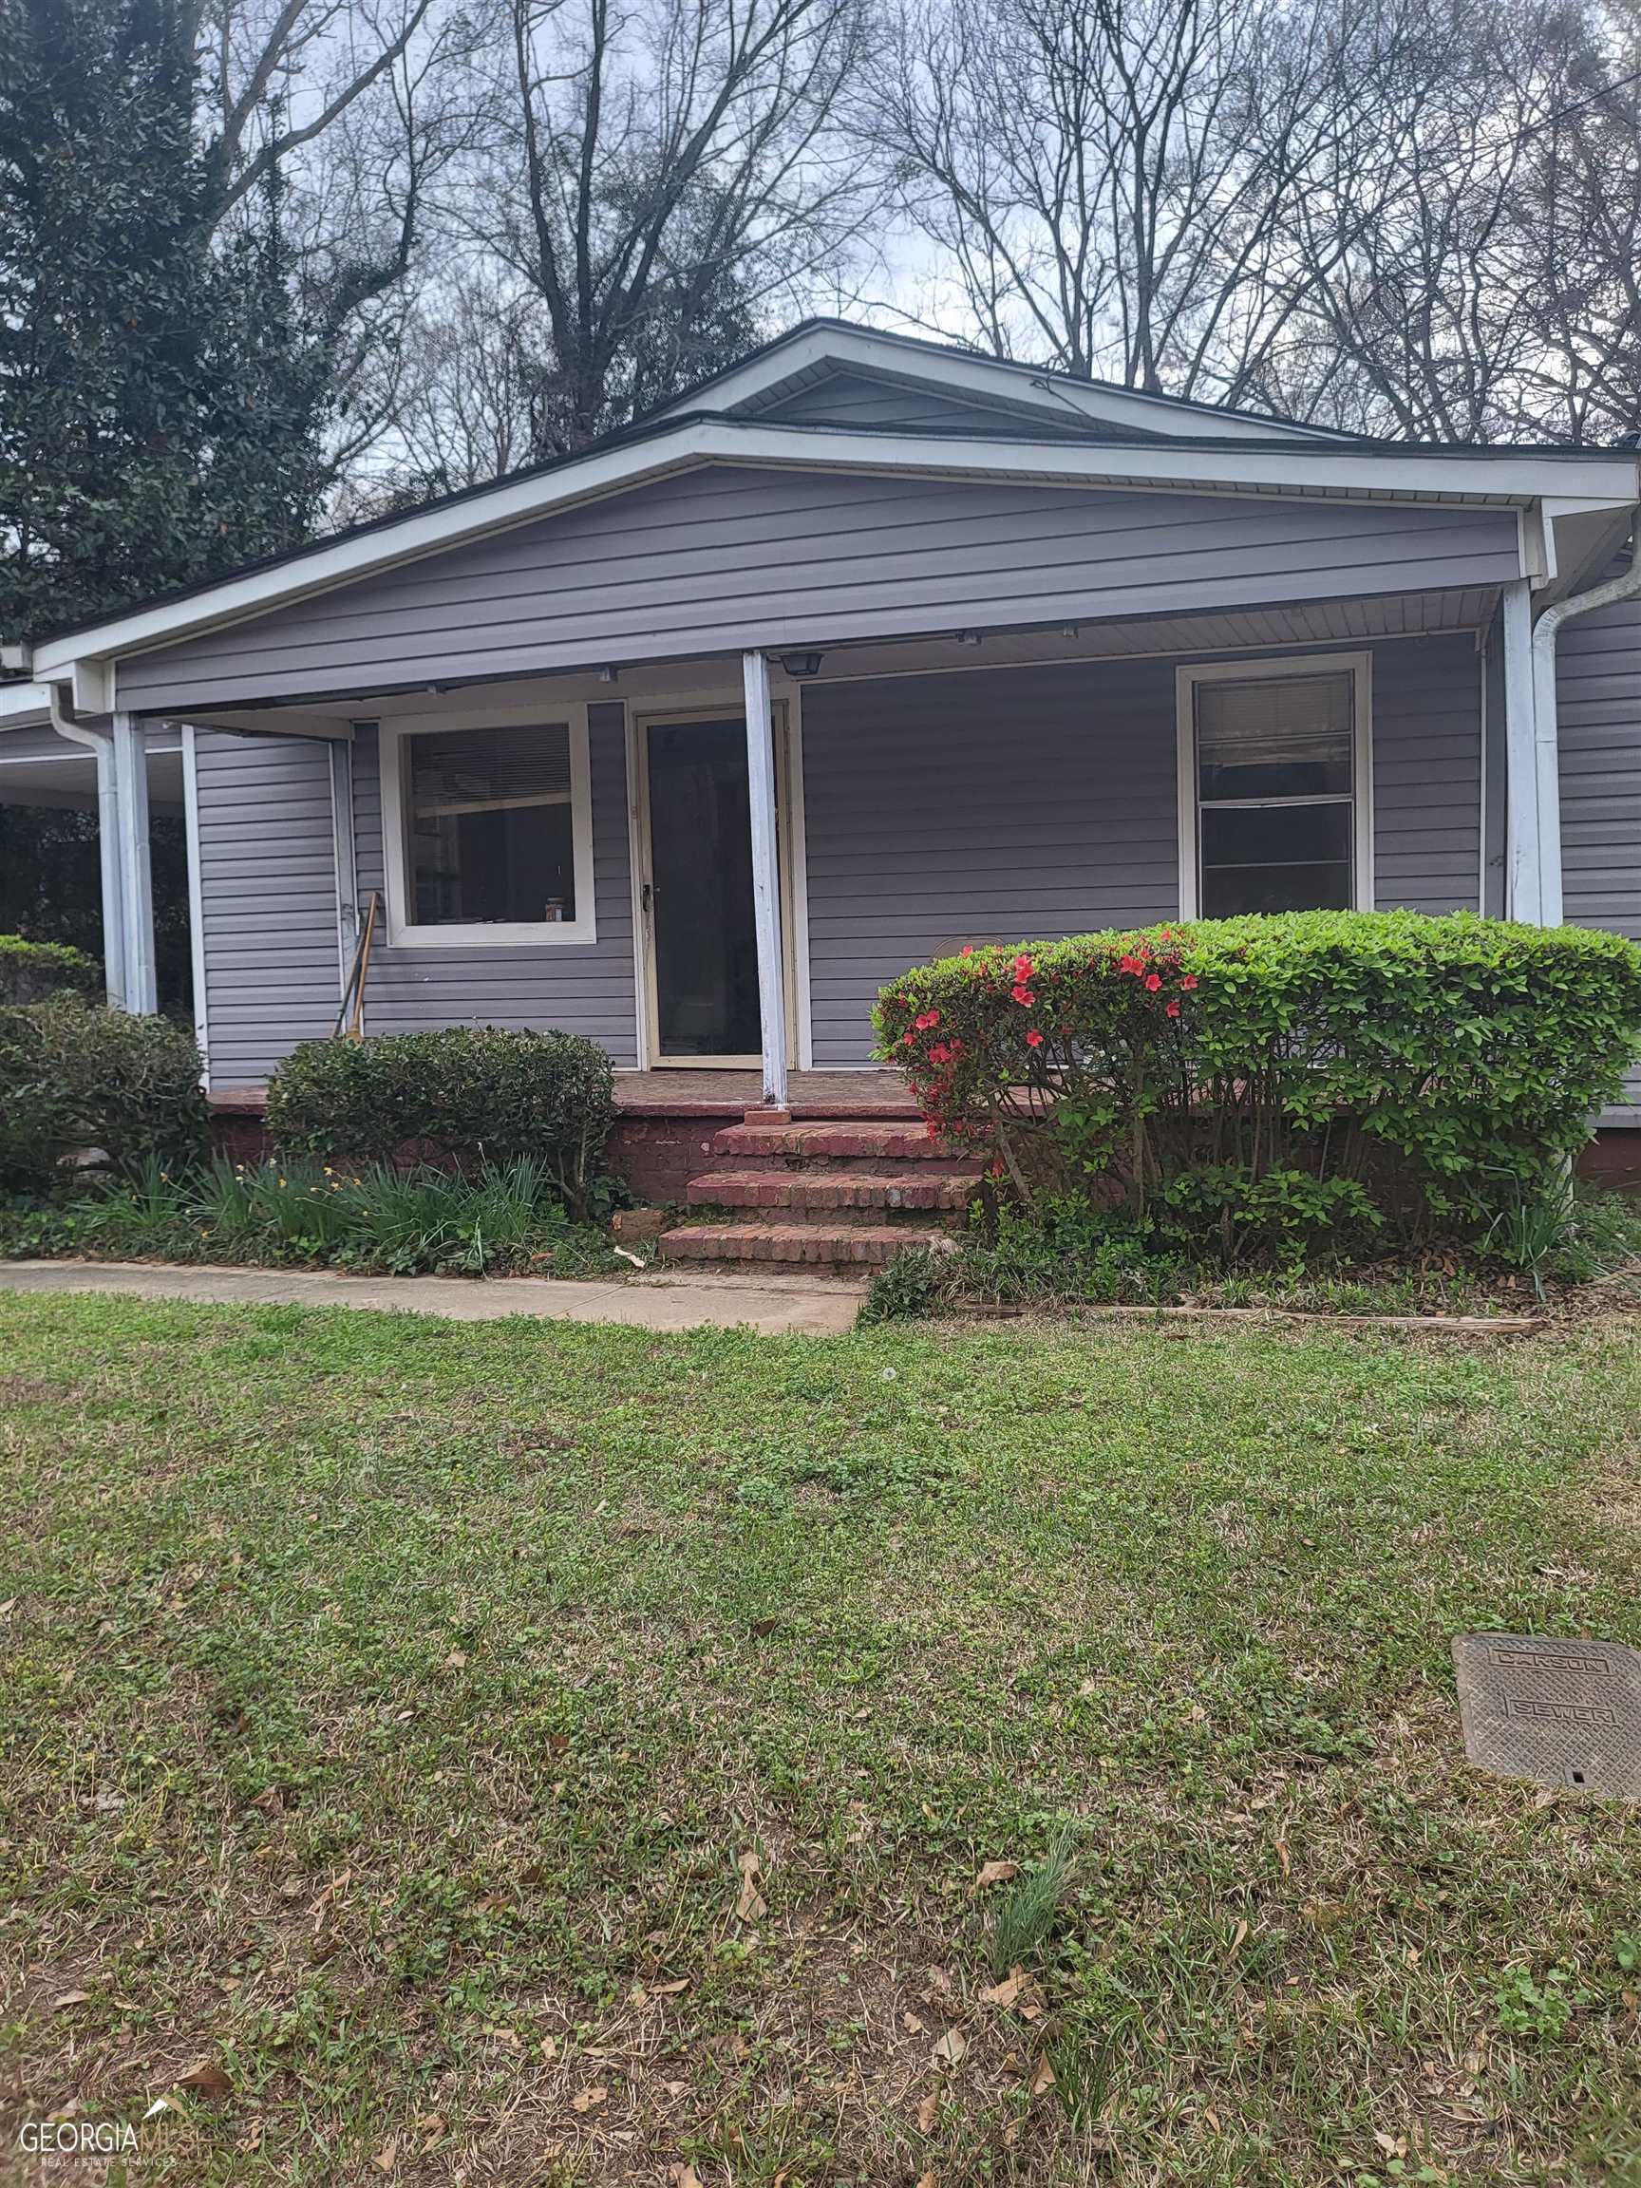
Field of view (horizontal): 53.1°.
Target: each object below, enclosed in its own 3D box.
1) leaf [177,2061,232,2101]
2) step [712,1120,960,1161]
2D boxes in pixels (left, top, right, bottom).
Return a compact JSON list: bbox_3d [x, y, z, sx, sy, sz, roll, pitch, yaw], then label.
[{"bbox_3d":[-0.726,1.163,1.936,0.062,0.026,0.048,-1,5,10],"label":"leaf"},{"bbox_3d":[0.138,0.212,6.971,1.100,0.110,0.380,0,6,20],"label":"step"}]

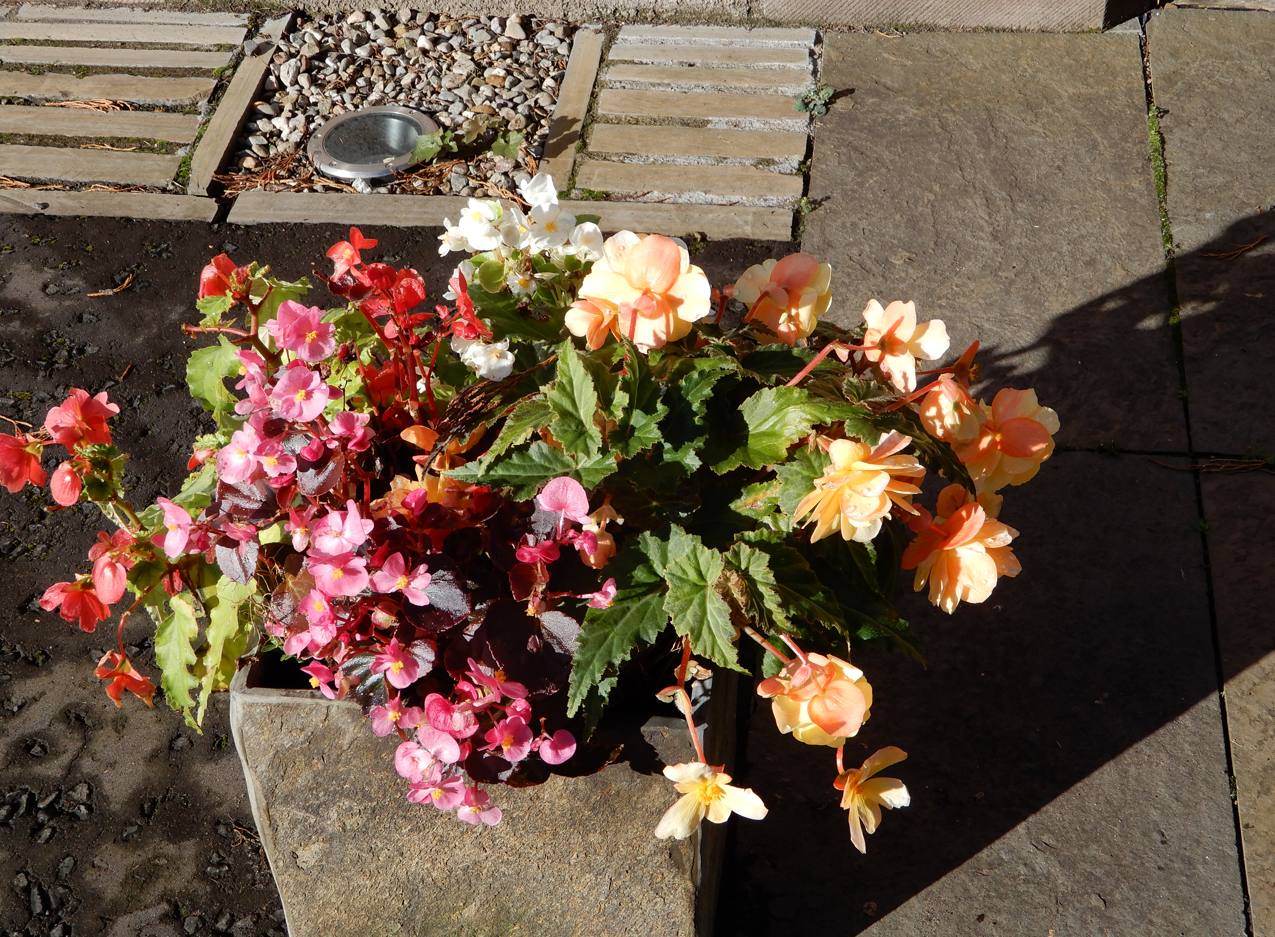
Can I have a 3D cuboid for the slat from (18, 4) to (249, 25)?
[{"bbox_3d":[-0.706,-0.621,2.581,0.336,0.030,0.035,4,46,7],"label":"slat"}]

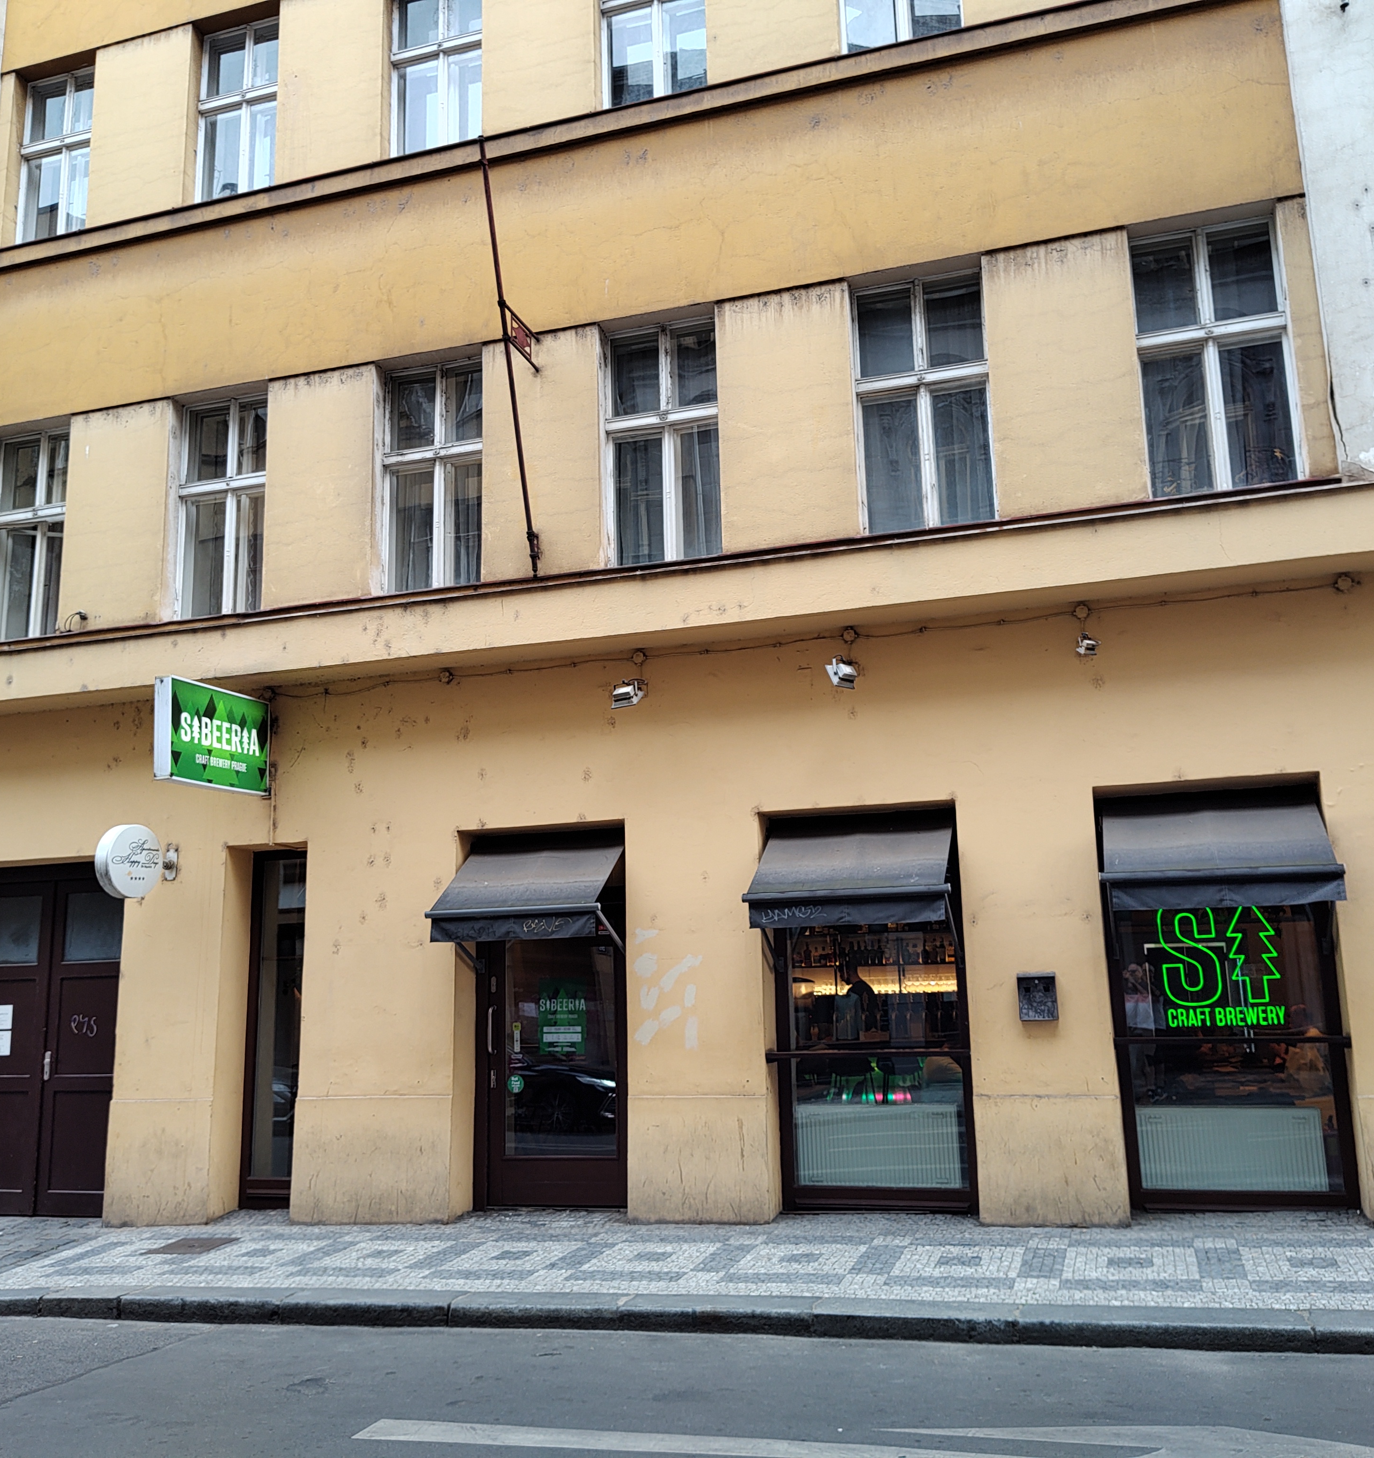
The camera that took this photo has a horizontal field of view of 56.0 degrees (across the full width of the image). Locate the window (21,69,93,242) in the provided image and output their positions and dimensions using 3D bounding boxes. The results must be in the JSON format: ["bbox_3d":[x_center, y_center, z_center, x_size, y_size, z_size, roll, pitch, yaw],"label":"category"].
[{"bbox_3d":[-5.973,-5.470,12.479,0.950,1.880,0.140,-5,-11,16],"label":"window"}]

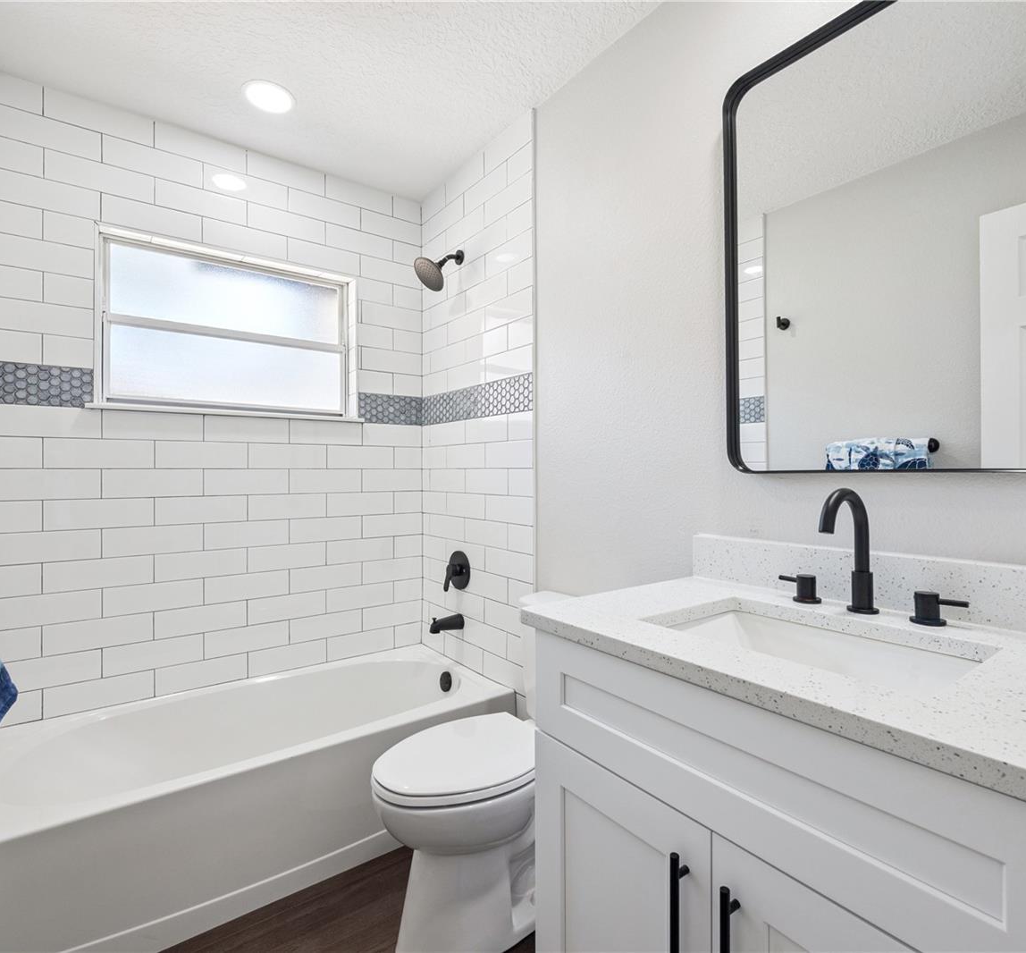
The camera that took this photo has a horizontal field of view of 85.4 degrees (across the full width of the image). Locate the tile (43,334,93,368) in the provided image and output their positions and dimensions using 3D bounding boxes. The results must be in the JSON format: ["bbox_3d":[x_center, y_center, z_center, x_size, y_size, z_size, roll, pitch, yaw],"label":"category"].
[{"bbox_3d":[-1.474,-0.412,1.848,0.130,0.099,0.009,0,0,-36],"label":"tile"}]

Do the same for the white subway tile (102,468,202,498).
[{"bbox_3d":[-1.279,0.024,1.988,0.303,0.099,0.009,0,0,-36],"label":"white subway tile"}]

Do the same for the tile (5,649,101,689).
[{"bbox_3d":[-1.527,0.636,1.817,0.296,0.100,0.010,0,0,-36],"label":"tile"}]

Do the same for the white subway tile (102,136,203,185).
[{"bbox_3d":[-1.286,-1.123,1.991,0.301,0.099,0.009,0,0,-36],"label":"white subway tile"}]

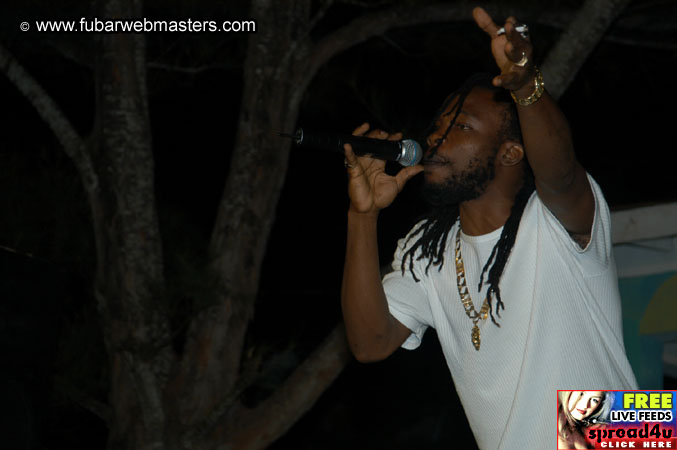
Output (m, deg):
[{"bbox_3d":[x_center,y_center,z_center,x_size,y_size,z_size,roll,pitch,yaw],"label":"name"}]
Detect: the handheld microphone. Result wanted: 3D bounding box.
[{"bbox_3d":[0.024,-0.149,4.070,0.270,0.052,0.052,9,-3,-18],"label":"handheld microphone"}]

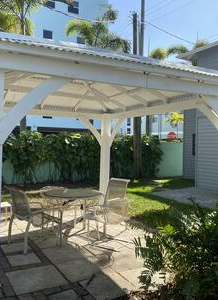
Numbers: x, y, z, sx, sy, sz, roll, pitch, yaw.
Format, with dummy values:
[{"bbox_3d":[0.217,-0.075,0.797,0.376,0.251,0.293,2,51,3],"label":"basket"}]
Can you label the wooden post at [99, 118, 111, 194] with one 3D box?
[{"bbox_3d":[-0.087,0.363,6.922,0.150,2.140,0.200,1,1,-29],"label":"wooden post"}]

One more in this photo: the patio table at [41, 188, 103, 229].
[{"bbox_3d":[-0.607,1.084,4.969,1.050,0.720,1.050,1,1,-27],"label":"patio table"}]

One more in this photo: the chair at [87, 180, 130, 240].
[{"bbox_3d":[0.006,1.004,5.489,0.580,0.900,0.660,2,1,41],"label":"chair"}]

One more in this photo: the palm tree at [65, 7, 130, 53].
[{"bbox_3d":[-0.914,-4.158,20.069,4.200,10.797,4.200,2,1,0],"label":"palm tree"}]

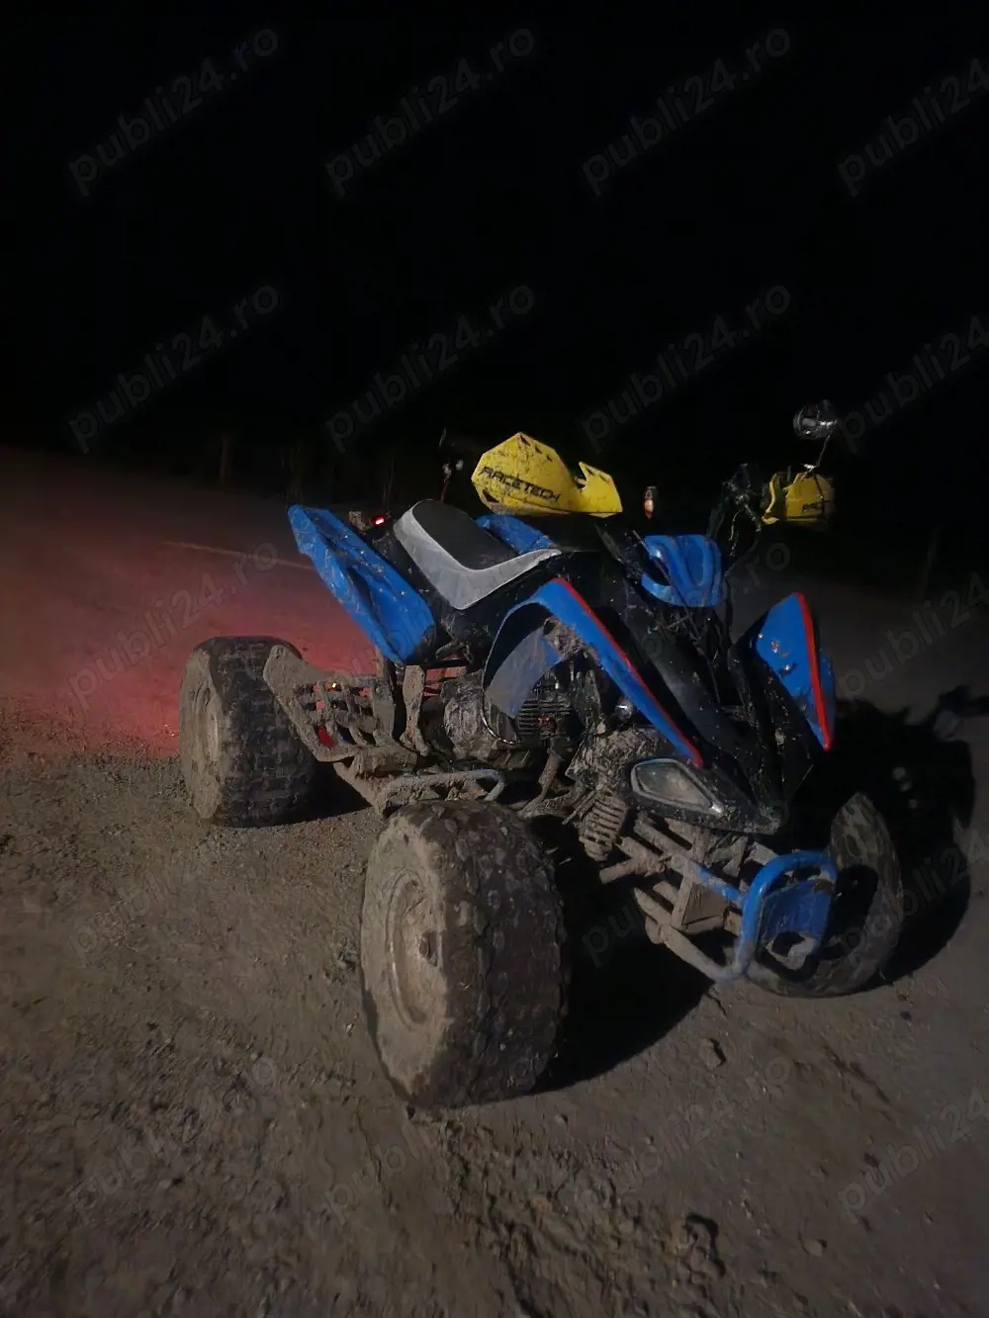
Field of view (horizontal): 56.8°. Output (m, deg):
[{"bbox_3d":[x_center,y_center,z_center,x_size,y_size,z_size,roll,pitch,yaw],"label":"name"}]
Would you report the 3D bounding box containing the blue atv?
[{"bbox_3d":[0.049,-0.010,2.168,1.121,1.253,1.814,-1,14,-32],"label":"blue atv"}]

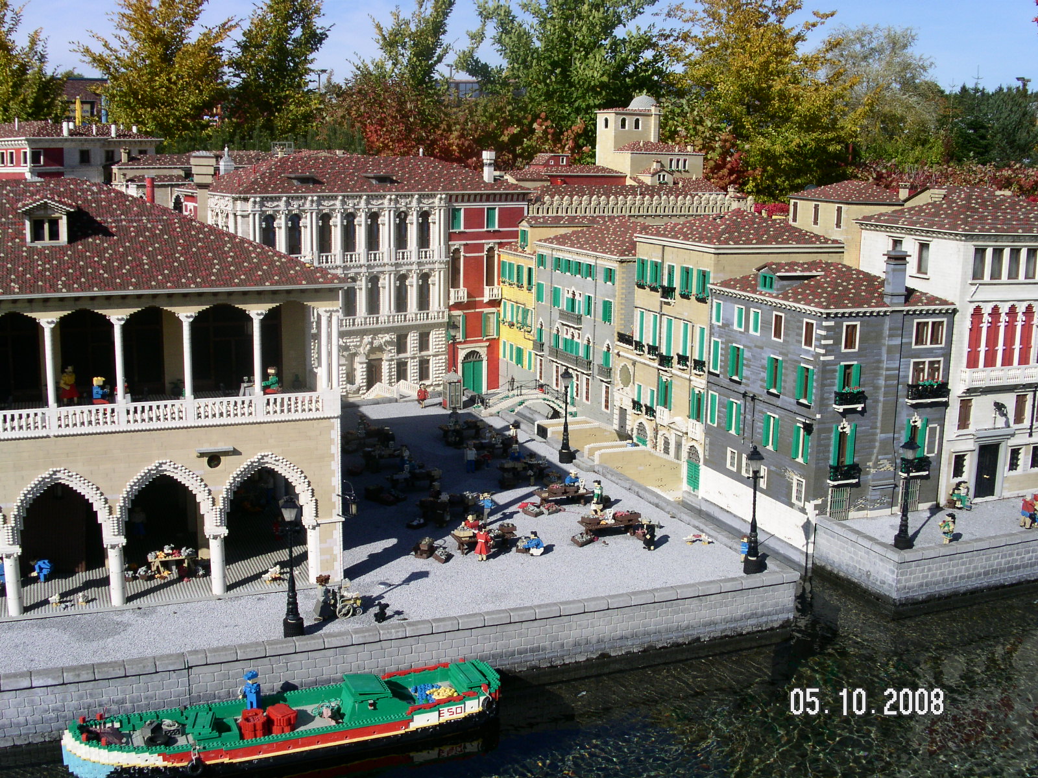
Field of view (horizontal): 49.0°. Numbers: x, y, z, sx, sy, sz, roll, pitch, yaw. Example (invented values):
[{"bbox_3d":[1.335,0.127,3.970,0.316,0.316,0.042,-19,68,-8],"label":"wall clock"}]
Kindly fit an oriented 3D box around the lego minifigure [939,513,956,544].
[{"bbox_3d":[1.162,0.376,3.083,0.036,0.085,0.034,-5,12,-28],"label":"lego minifigure"}]

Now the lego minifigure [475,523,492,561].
[{"bbox_3d":[-0.092,0.389,2.891,0.038,0.093,0.033,6,12,24],"label":"lego minifigure"}]

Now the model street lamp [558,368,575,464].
[{"bbox_3d":[0.165,0.089,3.881,0.047,0.327,0.047,-3,11,-19],"label":"model street lamp"}]

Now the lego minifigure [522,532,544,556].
[{"bbox_3d":[0.038,0.399,2.948,0.052,0.057,0.036,-2,11,-16],"label":"lego minifigure"}]

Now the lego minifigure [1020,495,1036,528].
[{"bbox_3d":[1.447,0.350,3.234,0.031,0.090,0.033,-3,11,-20],"label":"lego minifigure"}]

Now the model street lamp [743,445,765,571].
[{"bbox_3d":[0.590,0.298,2.823,0.047,0.323,0.047,-3,11,-19],"label":"model street lamp"}]

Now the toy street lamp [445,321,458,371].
[{"bbox_3d":[-0.297,-0.134,5.010,0.047,0.322,0.047,-3,11,-19],"label":"toy street lamp"}]

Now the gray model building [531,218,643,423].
[{"bbox_3d":[0.466,-0.342,5.059,0.500,0.842,0.990,-3,11,-19],"label":"gray model building"}]

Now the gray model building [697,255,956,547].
[{"bbox_3d":[0.954,-0.017,3.580,0.465,0.865,0.700,-3,11,-20],"label":"gray model building"}]

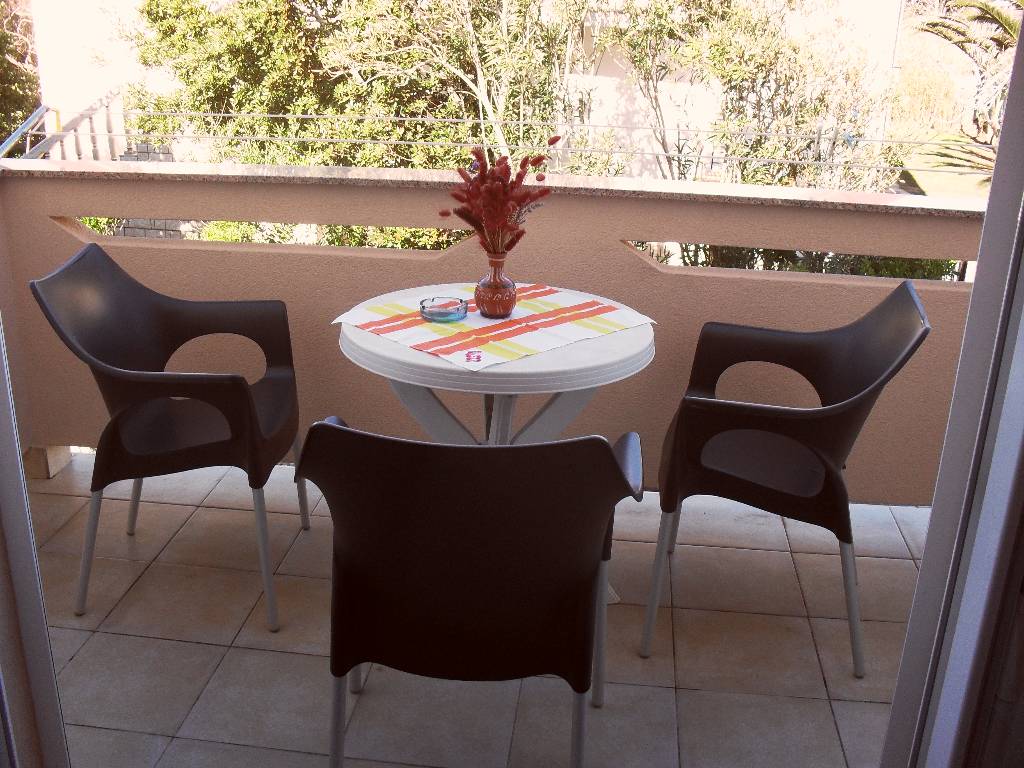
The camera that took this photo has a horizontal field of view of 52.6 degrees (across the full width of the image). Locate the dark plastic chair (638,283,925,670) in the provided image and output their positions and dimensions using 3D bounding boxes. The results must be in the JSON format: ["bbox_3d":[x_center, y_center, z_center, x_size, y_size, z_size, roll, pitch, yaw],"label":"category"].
[{"bbox_3d":[0.615,0.183,2.394,0.515,0.815,0.590,7,21,13],"label":"dark plastic chair"}]

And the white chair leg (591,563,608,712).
[{"bbox_3d":[0.183,0.514,2.108,0.026,0.366,0.026,2,24,3],"label":"white chair leg"}]

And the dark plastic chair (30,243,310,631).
[{"bbox_3d":[-0.789,0.101,2.500,0.515,0.815,0.590,1,20,-3],"label":"dark plastic chair"}]

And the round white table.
[{"bbox_3d":[-0.036,0.197,2.438,0.700,0.720,0.700,2,20,-1],"label":"round white table"}]

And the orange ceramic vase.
[{"bbox_3d":[-0.027,-0.224,2.331,0.095,0.141,0.095,4,20,5],"label":"orange ceramic vase"}]

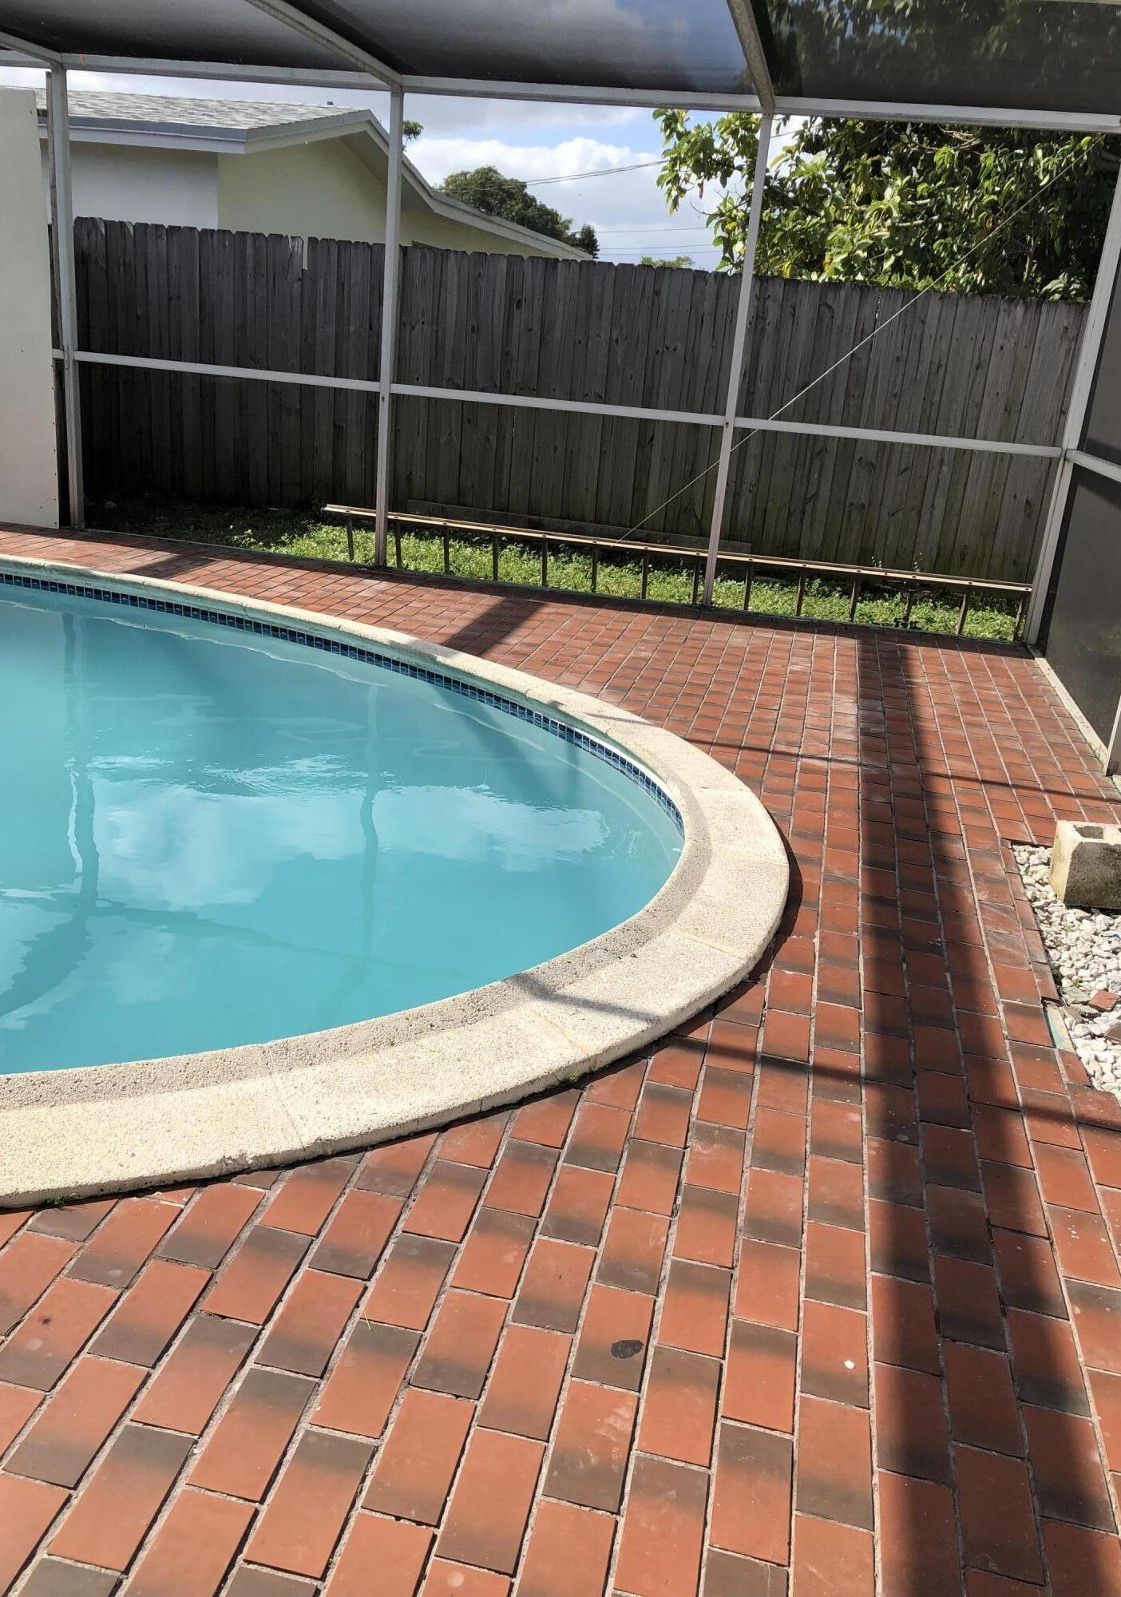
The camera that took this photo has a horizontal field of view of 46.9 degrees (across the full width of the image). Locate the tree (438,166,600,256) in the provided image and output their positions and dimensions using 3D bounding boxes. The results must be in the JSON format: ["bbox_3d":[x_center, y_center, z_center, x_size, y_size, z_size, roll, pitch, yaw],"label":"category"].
[{"bbox_3d":[-1.577,-13.558,33.910,4.600,5.500,4.400,5,19,0],"label":"tree"}]

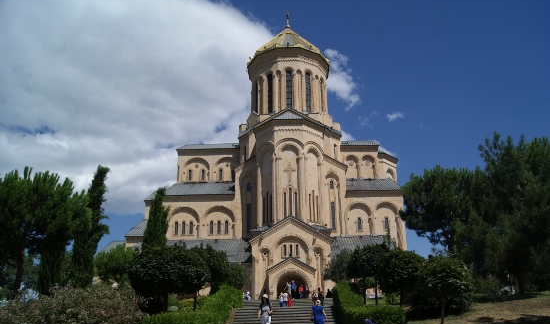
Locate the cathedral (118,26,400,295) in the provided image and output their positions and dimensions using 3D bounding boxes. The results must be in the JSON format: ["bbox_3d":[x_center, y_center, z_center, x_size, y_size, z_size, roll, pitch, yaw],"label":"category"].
[{"bbox_3d":[-4.293,-5.583,111.416,67.000,81.737,60.000,-2,-18,2],"label":"cathedral"}]

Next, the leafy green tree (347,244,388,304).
[{"bbox_3d":[4.798,5.854,20.992,2.208,3.278,2.208,-1,-18,0],"label":"leafy green tree"}]

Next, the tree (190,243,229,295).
[{"bbox_3d":[-4.019,6.079,21.506,3.000,3.524,3.000,-1,-18,0],"label":"tree"}]

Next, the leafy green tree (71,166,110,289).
[{"bbox_3d":[-12.114,4.827,26.926,2.600,9.828,2.600,-1,-18,0],"label":"leafy green tree"}]

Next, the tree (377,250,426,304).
[{"bbox_3d":[5.973,5.565,19.184,2.162,3.044,2.162,-1,-18,0],"label":"tree"}]

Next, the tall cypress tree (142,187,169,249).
[{"bbox_3d":[-9.443,6.433,32.696,2.079,9.296,2.079,-1,-18,0],"label":"tall cypress tree"}]

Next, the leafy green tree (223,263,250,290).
[{"bbox_3d":[-3.119,8.447,28.827,2.800,2.790,2.800,-1,-18,0],"label":"leafy green tree"}]

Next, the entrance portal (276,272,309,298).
[{"bbox_3d":[2.899,19.939,67.116,5.895,4.780,2.000,-2,-18,2],"label":"entrance portal"}]

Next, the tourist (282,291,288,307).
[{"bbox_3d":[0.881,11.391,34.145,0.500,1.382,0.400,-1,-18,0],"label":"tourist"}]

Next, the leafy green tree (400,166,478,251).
[{"bbox_3d":[13.102,5.334,32.903,6.069,10.416,6.069,-1,-18,0],"label":"leafy green tree"}]

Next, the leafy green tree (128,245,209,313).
[{"bbox_3d":[-4.466,5.218,17.054,3.375,3.581,3.375,-1,-18,0],"label":"leafy green tree"}]

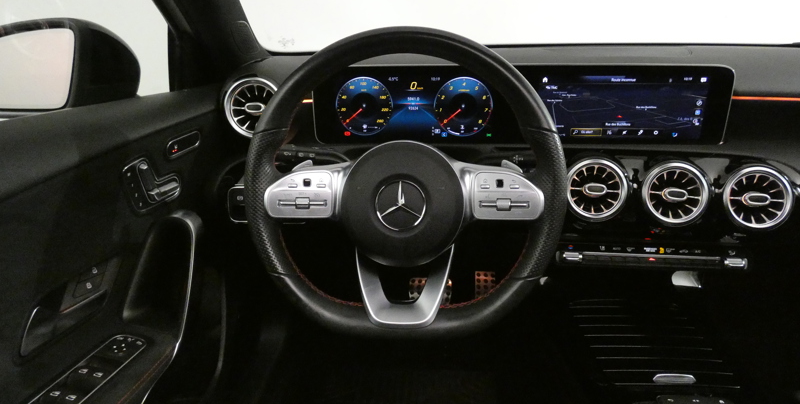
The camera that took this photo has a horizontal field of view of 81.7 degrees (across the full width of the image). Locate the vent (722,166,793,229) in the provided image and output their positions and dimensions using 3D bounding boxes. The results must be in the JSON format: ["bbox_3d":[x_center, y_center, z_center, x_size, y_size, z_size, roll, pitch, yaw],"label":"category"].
[{"bbox_3d":[0.472,-0.009,0.622,0.090,0.090,0.035,1,13,3],"label":"vent"}]

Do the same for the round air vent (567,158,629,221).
[{"bbox_3d":[0.264,-0.020,0.634,0.090,0.090,0.035,1,13,3],"label":"round air vent"}]

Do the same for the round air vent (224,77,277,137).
[{"bbox_3d":[-0.221,-0.148,0.717,0.090,0.090,0.035,-1,15,-3],"label":"round air vent"}]

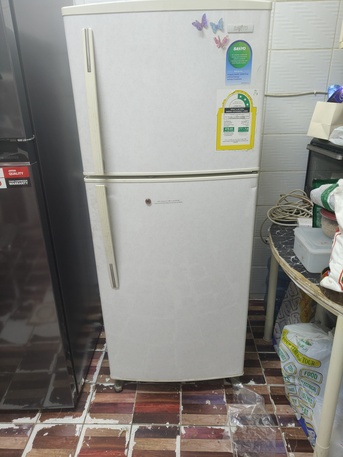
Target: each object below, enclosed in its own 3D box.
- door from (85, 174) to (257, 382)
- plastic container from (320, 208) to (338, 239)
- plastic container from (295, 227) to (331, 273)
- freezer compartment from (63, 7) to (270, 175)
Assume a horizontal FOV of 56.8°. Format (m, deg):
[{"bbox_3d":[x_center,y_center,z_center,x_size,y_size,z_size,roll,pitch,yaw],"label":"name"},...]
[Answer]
[{"bbox_3d":[0.013,0.236,1.249,0.589,0.893,0.090,-2,22,0],"label":"door"},{"bbox_3d":[0.655,-0.028,1.224,0.135,0.080,0.135,-2,22,0],"label":"plastic container"},{"bbox_3d":[0.588,0.074,1.196,0.190,0.083,0.193,-2,22,0],"label":"plastic container"},{"bbox_3d":[-0.007,-0.497,1.198,0.589,0.471,0.550,-2,22,0],"label":"freezer compartment"}]

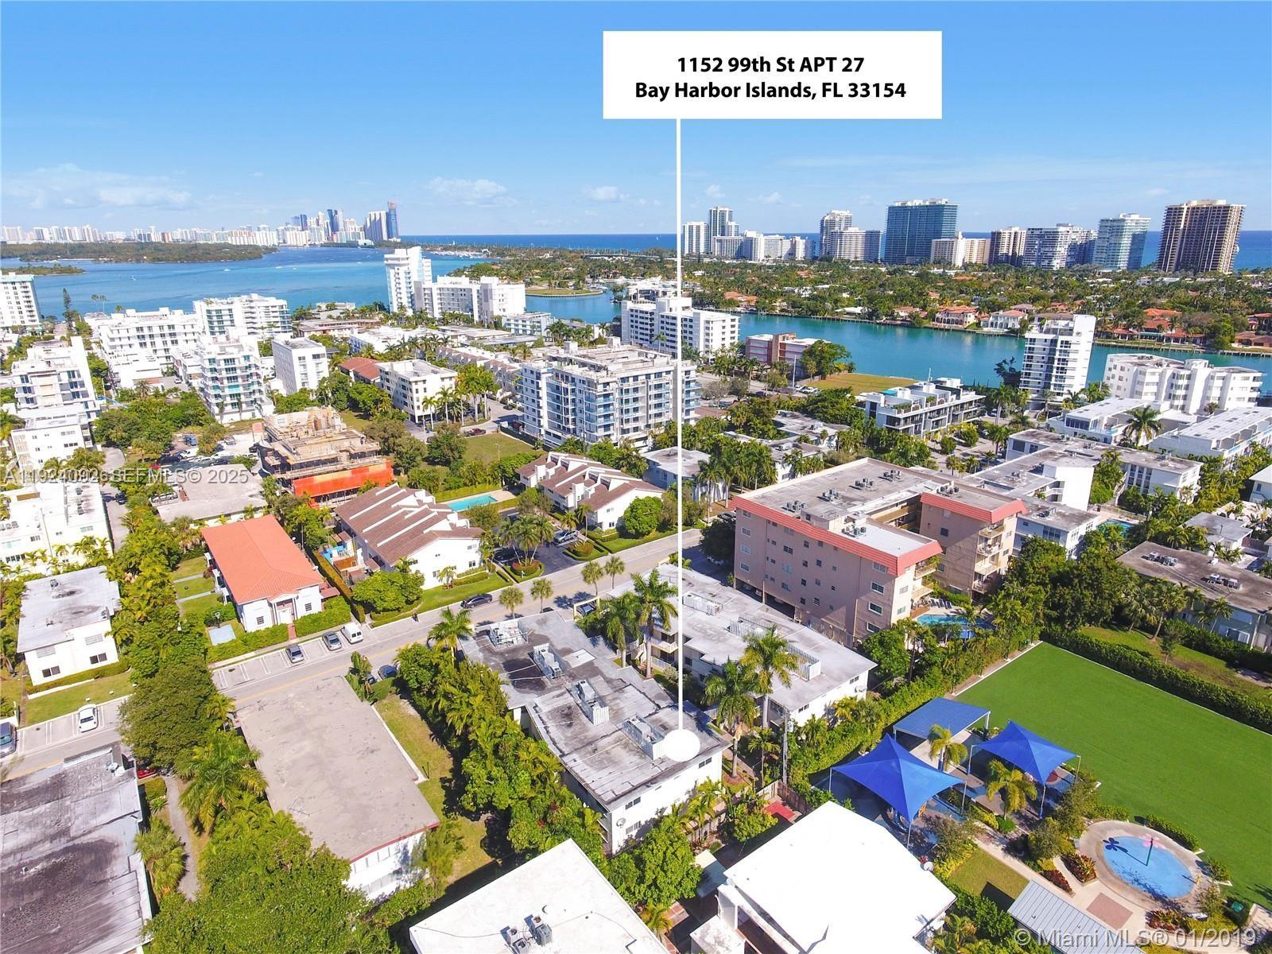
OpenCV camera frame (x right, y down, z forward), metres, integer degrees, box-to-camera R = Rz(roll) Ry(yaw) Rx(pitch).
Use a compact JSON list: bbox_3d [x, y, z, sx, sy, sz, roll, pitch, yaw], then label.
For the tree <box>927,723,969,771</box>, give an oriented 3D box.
[{"bbox_3d":[33.551,30.366,79.571,4.000,5.600,4.000,8,20,24],"label":"tree"}]

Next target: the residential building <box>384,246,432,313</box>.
[{"bbox_3d":[-160.416,-136.188,515.719,27.000,47.000,20.000,-13,22,-32],"label":"residential building"}]

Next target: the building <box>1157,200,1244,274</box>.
[{"bbox_3d":[624.200,-260.550,816.490,34.000,86.000,59.000,-14,23,-34],"label":"building"}]

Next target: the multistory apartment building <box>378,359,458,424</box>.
[{"bbox_3d":[-74.510,-30.070,251.390,15.500,14.600,35.000,-14,23,-34],"label":"multistory apartment building"}]

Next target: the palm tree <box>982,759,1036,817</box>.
[{"bbox_3d":[37.613,31.969,73.605,4.600,6.300,4.600,8,20,24],"label":"palm tree"}]

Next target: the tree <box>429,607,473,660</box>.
[{"bbox_3d":[-24.649,22.206,98.645,5.650,9.584,5.650,0,18,0],"label":"tree"}]

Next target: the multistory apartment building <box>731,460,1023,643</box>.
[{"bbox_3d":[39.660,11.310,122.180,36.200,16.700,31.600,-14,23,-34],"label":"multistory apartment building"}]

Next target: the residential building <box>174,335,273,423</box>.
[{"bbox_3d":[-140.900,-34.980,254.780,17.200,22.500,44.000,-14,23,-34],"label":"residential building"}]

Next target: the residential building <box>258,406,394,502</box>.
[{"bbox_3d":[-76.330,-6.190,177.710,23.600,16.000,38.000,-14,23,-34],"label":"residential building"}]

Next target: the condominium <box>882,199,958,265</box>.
[{"bbox_3d":[424.180,-359.930,1101.770,38.000,96.000,92.000,-14,23,-34],"label":"condominium"}]

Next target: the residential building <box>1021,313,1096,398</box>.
[{"bbox_3d":[141.352,-39.070,246.656,18.361,30.265,18.664,11,22,31],"label":"residential building"}]

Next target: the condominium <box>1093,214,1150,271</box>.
[{"bbox_3d":[566.284,-267.394,856.844,60.000,72.000,27.000,-13,22,-32],"label":"condominium"}]

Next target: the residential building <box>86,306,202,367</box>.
[{"bbox_3d":[-229.989,-65.151,346.149,40.000,20.500,48.000,-13,22,-32],"label":"residential building"}]

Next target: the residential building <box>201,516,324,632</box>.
[{"bbox_3d":[-65.970,14.940,128.790,12.700,6.800,39.100,-14,23,-34],"label":"residential building"}]

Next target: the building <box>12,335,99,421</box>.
[{"bbox_3d":[-175.957,-26.874,224.047,17.655,24.717,36.319,-14,23,-34],"label":"building"}]

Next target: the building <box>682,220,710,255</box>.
[{"bbox_3d":[111.495,-439.323,1377.080,34.000,73.000,34.000,-13,22,-32],"label":"building"}]

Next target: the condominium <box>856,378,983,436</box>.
[{"bbox_3d":[83.383,-19.064,216.383,42.876,12.106,17.150,-14,23,-34],"label":"condominium"}]

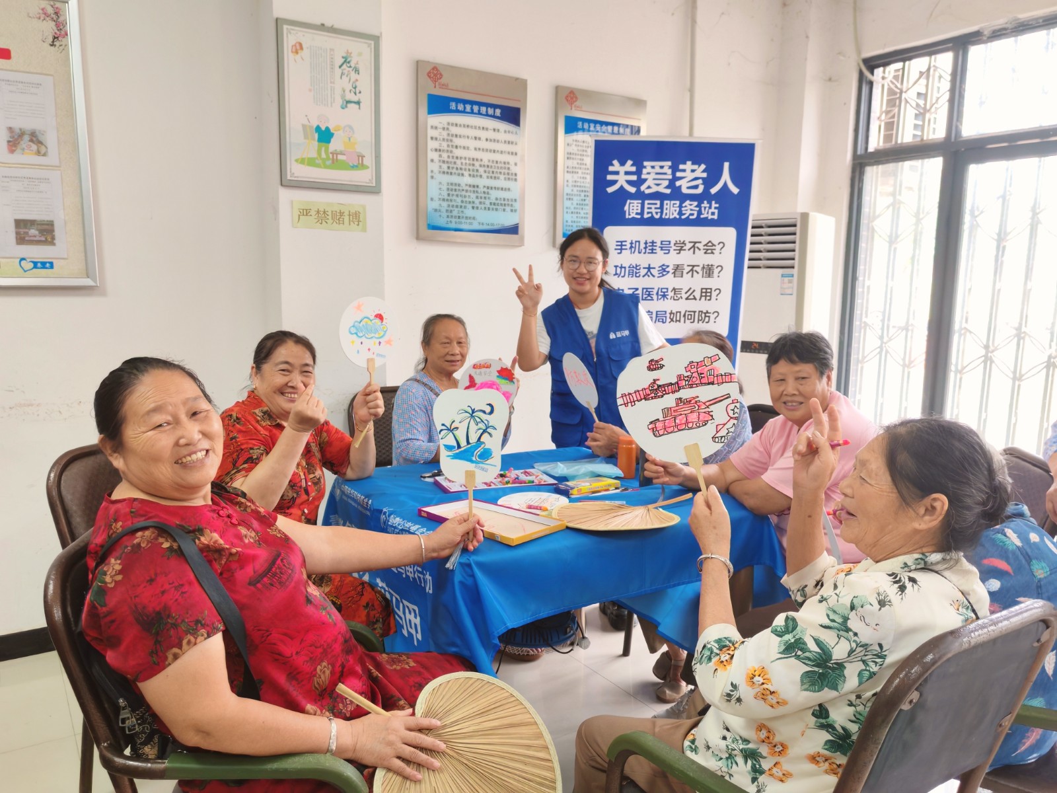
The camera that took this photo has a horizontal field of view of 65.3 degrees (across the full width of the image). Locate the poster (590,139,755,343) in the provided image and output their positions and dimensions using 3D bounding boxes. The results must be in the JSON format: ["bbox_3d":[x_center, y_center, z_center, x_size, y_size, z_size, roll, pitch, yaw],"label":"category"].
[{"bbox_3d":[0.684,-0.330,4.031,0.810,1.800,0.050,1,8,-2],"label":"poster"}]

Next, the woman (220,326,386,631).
[{"bbox_3d":[-0.590,0.455,2.270,0.720,1.220,0.550,7,10,35],"label":"woman"}]

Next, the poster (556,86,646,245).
[{"bbox_3d":[0.372,-1.121,4.135,0.555,0.755,0.030,-4,10,-32],"label":"poster"}]

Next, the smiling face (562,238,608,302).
[{"bbox_3d":[0.208,-0.472,3.050,0.160,0.220,0.160,2,8,5],"label":"smiling face"}]

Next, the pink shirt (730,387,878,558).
[{"bbox_3d":[0.719,0.230,2.120,0.450,0.500,0.330,8,11,42],"label":"pink shirt"}]

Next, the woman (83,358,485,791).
[{"bbox_3d":[-0.400,0.565,1.470,0.820,1.250,0.620,4,9,18],"label":"woman"}]

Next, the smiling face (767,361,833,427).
[{"bbox_3d":[0.671,-0.009,2.040,0.160,0.175,0.150,6,10,30],"label":"smiling face"}]

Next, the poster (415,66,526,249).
[{"bbox_3d":[-0.248,-1.083,3.747,0.555,0.755,0.030,-4,10,-32],"label":"poster"}]

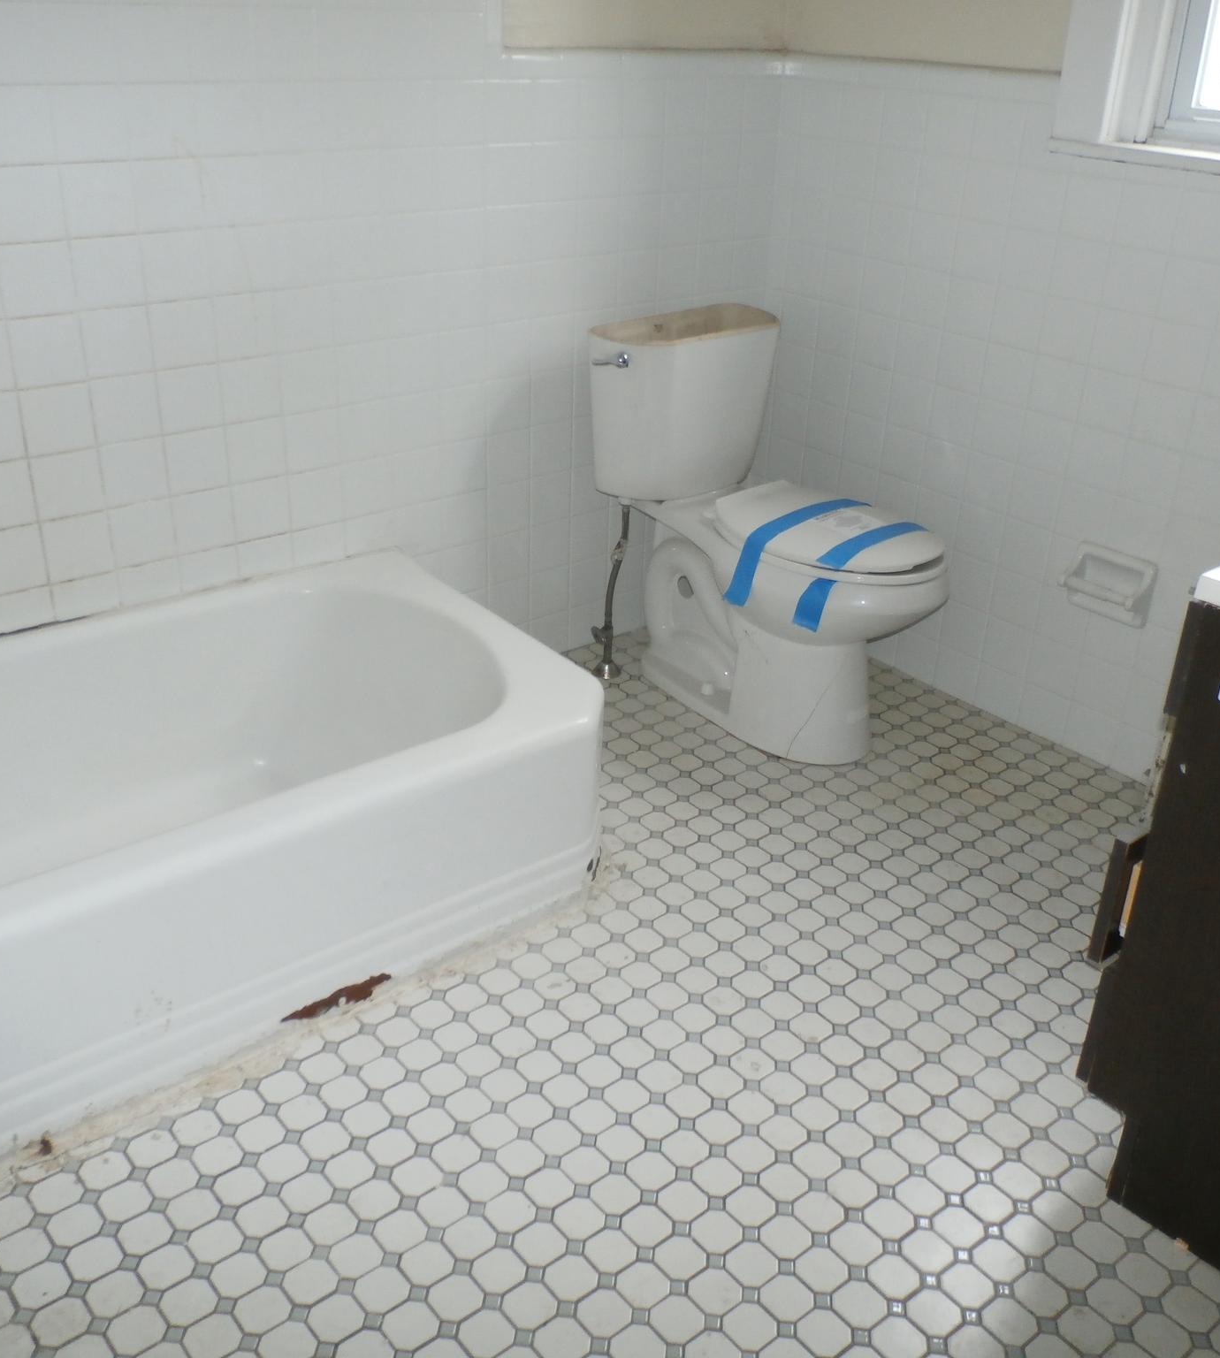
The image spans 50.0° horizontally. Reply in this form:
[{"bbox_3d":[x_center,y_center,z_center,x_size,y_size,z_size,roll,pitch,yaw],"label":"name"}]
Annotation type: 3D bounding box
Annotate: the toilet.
[{"bbox_3d":[0.324,-0.286,2.638,0.454,0.738,0.735,-19,34,-35],"label":"toilet"}]

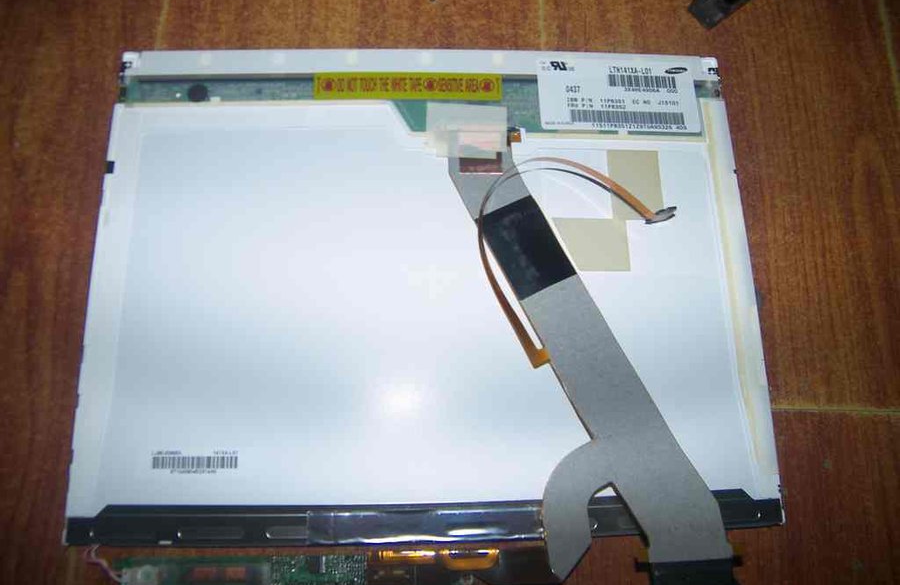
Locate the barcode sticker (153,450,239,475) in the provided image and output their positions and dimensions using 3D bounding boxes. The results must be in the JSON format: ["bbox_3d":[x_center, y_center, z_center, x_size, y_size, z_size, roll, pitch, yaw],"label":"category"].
[{"bbox_3d":[-0.105,0.070,0.256,0.036,0.001,0.009,-1,76,-3],"label":"barcode sticker"}]

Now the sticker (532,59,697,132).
[{"bbox_3d":[0.083,-0.097,0.307,0.080,0.001,0.040,-1,76,-3],"label":"sticker"}]

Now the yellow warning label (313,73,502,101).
[{"bbox_3d":[-0.020,-0.100,0.302,0.092,0.001,0.015,-1,76,-3],"label":"yellow warning label"}]

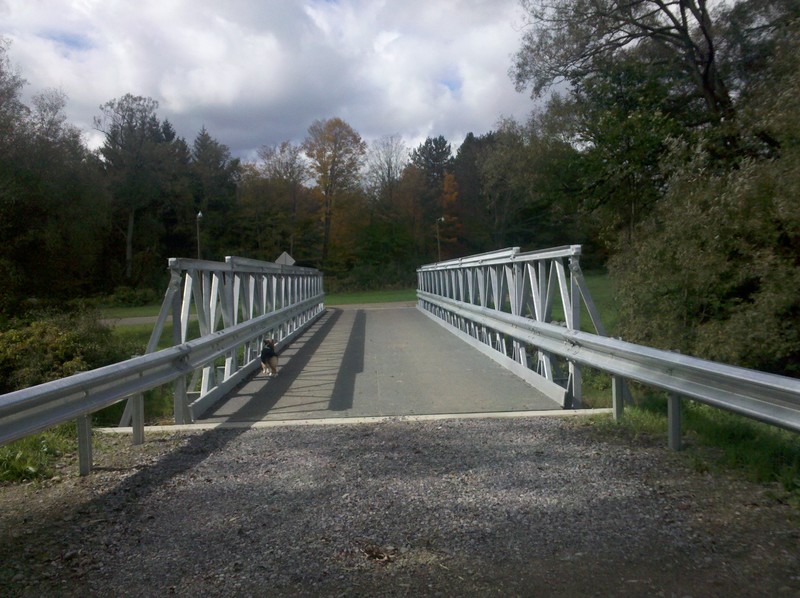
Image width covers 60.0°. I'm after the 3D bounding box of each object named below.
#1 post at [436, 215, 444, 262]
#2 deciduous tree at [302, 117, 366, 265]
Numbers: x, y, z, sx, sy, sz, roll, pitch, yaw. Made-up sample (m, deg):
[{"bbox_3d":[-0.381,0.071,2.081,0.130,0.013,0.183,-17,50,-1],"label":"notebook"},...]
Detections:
[{"bbox_3d":[3.670,-4.120,62.000,0.800,6.600,0.350,-1,2,23],"label":"post"},{"bbox_3d":[-6.620,-9.910,70.000,6.600,17.200,6.600,-2,2,0],"label":"deciduous tree"}]

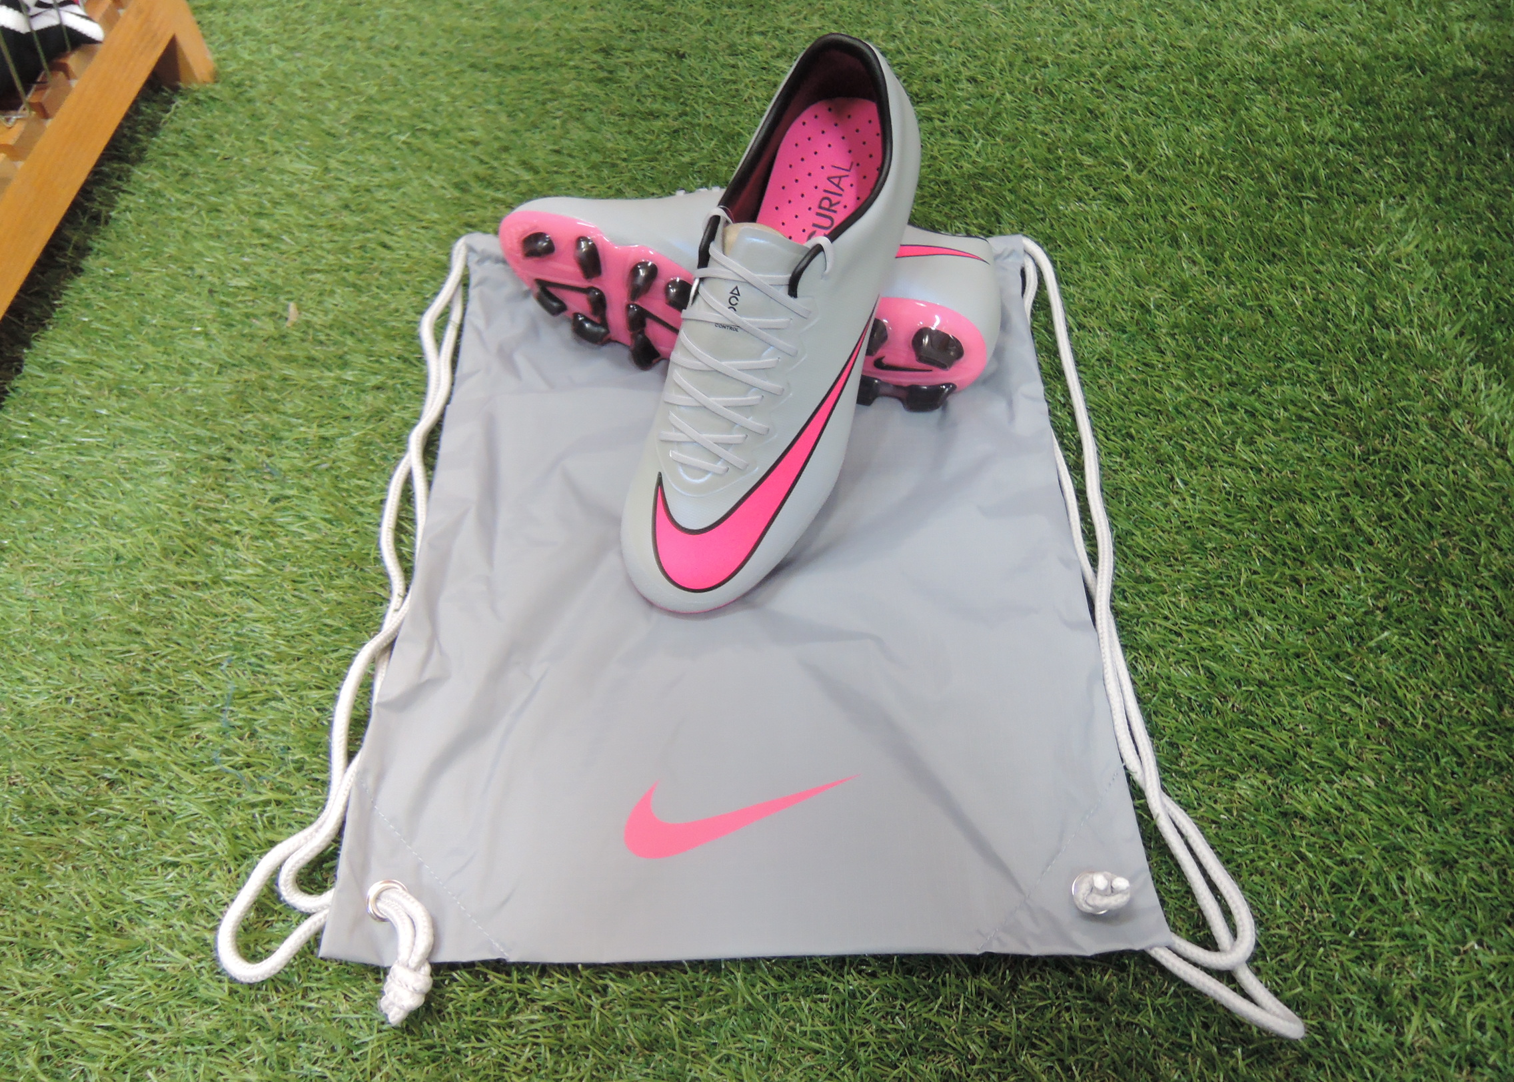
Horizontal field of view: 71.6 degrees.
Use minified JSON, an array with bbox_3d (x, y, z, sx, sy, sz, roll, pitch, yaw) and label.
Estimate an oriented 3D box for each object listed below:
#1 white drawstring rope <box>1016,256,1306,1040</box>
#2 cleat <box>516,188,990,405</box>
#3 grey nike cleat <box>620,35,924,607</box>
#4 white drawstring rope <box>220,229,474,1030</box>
[{"bbox_3d":[0.174,0.002,0.540,0.087,0.022,0.460,0,58,0],"label":"white drawstring rope"},{"bbox_3d":[-0.005,-0.150,0.582,0.282,0.097,0.103,12,58,10],"label":"cleat"},{"bbox_3d":[0.004,-0.097,0.500,0.097,0.103,0.282,18,85,17],"label":"grey nike cleat"},{"bbox_3d":[-0.184,0.000,0.541,0.093,0.022,0.458,0,58,0],"label":"white drawstring rope"}]

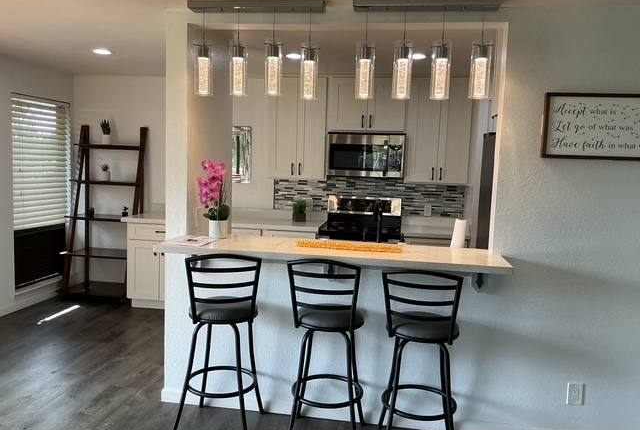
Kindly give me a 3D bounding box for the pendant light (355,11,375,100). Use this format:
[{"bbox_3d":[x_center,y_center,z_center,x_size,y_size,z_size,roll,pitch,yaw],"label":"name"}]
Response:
[{"bbox_3d":[0.254,-0.880,2.943,0.104,0.483,0.104,3,5,8],"label":"pendant light"}]

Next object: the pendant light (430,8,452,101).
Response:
[{"bbox_3d":[0.655,-0.855,2.851,0.102,0.473,0.102,3,6,8],"label":"pendant light"}]

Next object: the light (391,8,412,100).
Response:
[{"bbox_3d":[0.453,-0.872,2.915,0.104,0.480,0.104,3,5,8],"label":"light"}]

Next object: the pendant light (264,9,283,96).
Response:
[{"bbox_3d":[-0.258,-0.912,3.026,0.104,0.471,0.104,3,5,8],"label":"pendant light"}]

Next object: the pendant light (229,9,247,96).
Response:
[{"bbox_3d":[-0.461,-0.920,3.055,0.104,0.475,0.104,3,5,8],"label":"pendant light"}]

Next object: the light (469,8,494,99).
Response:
[{"bbox_3d":[0.853,-0.847,2.824,0.102,0.469,0.102,3,6,8],"label":"light"}]

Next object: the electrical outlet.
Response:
[{"bbox_3d":[1.444,1.013,3.031,0.080,0.122,0.012,3,6,8],"label":"electrical outlet"}]

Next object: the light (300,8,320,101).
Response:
[{"bbox_3d":[-0.055,-0.881,2.948,0.100,0.480,0.100,3,6,8],"label":"light"}]

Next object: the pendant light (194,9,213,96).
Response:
[{"bbox_3d":[-0.666,-0.929,3.083,0.104,0.478,0.104,3,5,8],"label":"pendant light"}]

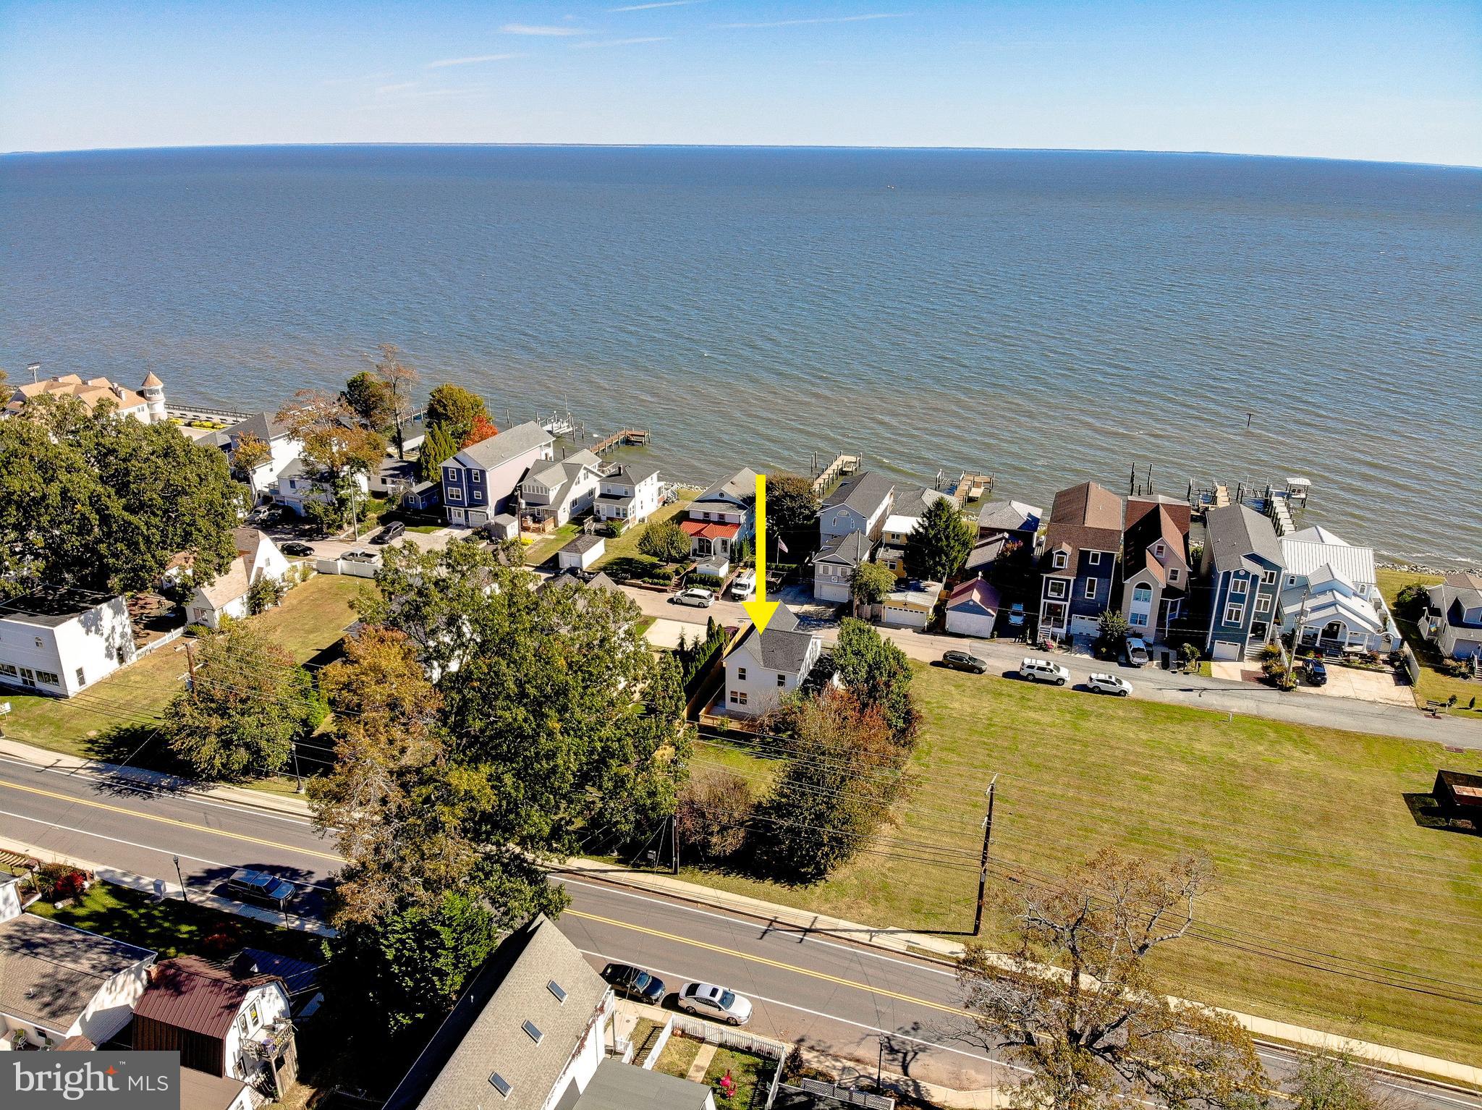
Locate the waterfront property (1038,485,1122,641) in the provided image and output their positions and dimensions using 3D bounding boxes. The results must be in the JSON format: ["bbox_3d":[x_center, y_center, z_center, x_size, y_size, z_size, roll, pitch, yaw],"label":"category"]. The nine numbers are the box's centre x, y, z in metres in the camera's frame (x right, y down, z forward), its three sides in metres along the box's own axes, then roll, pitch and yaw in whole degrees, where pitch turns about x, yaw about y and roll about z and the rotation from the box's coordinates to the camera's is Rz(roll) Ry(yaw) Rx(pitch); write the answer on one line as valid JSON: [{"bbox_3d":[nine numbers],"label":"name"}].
[{"bbox_3d":[41.010,0.190,123.760,7.900,12.600,21.000,8,23,18],"label":"waterfront property"}]

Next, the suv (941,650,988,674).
[{"bbox_3d":[24.130,11.260,110.330,4.850,1.670,1.870,9,23,19],"label":"suv"}]

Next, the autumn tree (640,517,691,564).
[{"bbox_3d":[-9.890,-1.660,136.310,7.000,5.900,7.000,0,22,0],"label":"autumn tree"}]

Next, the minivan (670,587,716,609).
[{"bbox_3d":[-5.697,5.025,124.621,5.100,1.750,2.000,7,23,16],"label":"minivan"}]

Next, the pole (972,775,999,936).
[{"bbox_3d":[16.764,21.096,70.639,0.450,12.700,2.500,12,25,26],"label":"pole"}]

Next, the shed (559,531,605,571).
[{"bbox_3d":[-21.070,-0.605,136.589,3.480,2.980,6.660,8,23,17],"label":"shed"}]

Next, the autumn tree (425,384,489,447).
[{"bbox_3d":[-48.190,-22.350,177.800,10.000,13.600,10.000,8,23,18],"label":"autumn tree"}]

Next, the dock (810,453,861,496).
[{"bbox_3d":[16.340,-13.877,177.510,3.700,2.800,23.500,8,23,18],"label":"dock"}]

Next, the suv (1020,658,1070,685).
[{"bbox_3d":[32.011,12.247,107.508,5.000,1.780,1.950,7,23,16],"label":"suv"}]

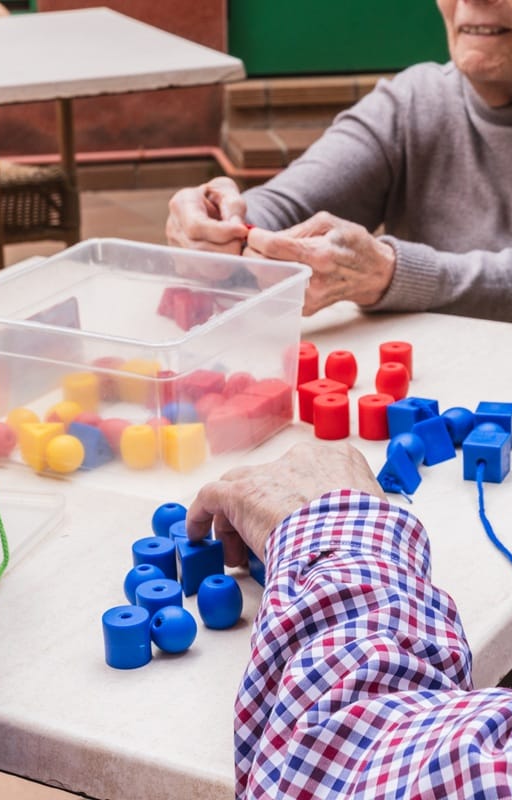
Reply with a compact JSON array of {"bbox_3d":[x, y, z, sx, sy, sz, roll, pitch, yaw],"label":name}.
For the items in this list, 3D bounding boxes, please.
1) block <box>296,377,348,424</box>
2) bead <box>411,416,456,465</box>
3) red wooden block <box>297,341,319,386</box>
[{"bbox_3d":[0.054,0.003,1.447,0.028,0.028,0.028,-17,24,-36],"label":"block"},{"bbox_3d":[0.118,0.027,1.232,0.026,0.026,0.029,-17,25,-36],"label":"bead"},{"bbox_3d":[0.040,-0.026,1.530,0.028,0.028,0.028,-2,19,0],"label":"red wooden block"}]

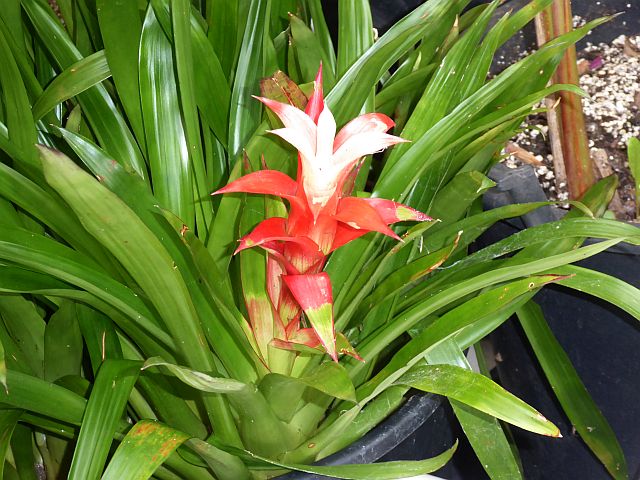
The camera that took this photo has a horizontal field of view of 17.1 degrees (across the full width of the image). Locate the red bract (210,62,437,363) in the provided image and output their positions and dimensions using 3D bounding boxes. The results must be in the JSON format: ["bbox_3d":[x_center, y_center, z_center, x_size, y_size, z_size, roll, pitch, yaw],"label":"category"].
[{"bbox_3d":[0.000,-0.019,1.200,0.120,0.170,0.110,4,33,-3],"label":"red bract"}]

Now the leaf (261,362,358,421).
[{"bbox_3d":[-0.007,0.088,1.235,0.054,0.034,0.032,0,33,0],"label":"leaf"}]

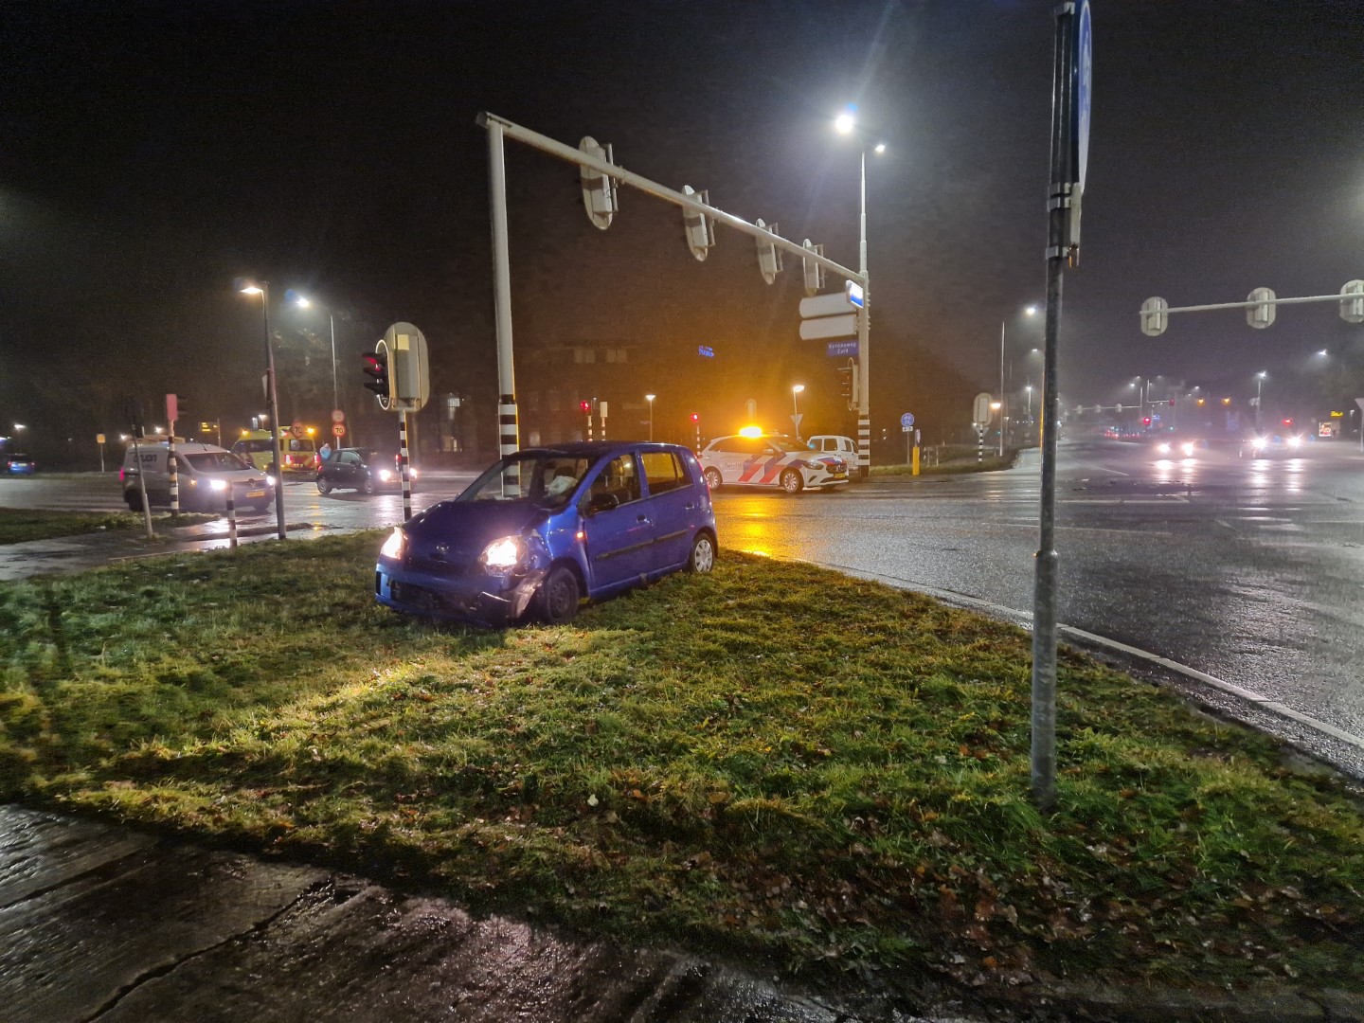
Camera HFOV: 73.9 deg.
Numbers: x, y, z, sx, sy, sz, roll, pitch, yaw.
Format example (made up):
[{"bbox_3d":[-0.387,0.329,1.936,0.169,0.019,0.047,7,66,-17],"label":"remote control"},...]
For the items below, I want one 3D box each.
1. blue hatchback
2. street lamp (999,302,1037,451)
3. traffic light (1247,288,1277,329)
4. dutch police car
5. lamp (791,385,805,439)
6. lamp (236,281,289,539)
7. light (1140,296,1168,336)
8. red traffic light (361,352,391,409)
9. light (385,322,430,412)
[{"bbox_3d":[-1.096,0.088,8.588,1.475,1.500,3.410,2,6,31],"label":"blue hatchback"},{"bbox_3d":[17.769,-6.897,47.595,1.900,7.900,0.350,1,6,22],"label":"street lamp"},{"bbox_3d":[21.575,-7.568,33.700,1.000,1.500,0.420,1,6,26],"label":"traffic light"},{"bbox_3d":[2.503,-1.387,25.333,4.420,1.640,1.800,4,8,43],"label":"dutch police car"},{"bbox_3d":[6.758,-5.284,51.781,0.600,3.900,0.250,0,6,12],"label":"lamp"},{"bbox_3d":[-6.272,-1.484,13.544,0.550,3.900,0.220,-3,6,-21],"label":"lamp"},{"bbox_3d":[18.251,-7.531,35.000,1.000,1.500,0.420,1,6,26],"label":"light"},{"bbox_3d":[-5.255,-2.320,15.600,0.480,1.100,0.650,-5,7,-32],"label":"red traffic light"},{"bbox_3d":[-4.775,-2.493,15.650,0.400,1.500,0.970,3,7,35],"label":"light"}]

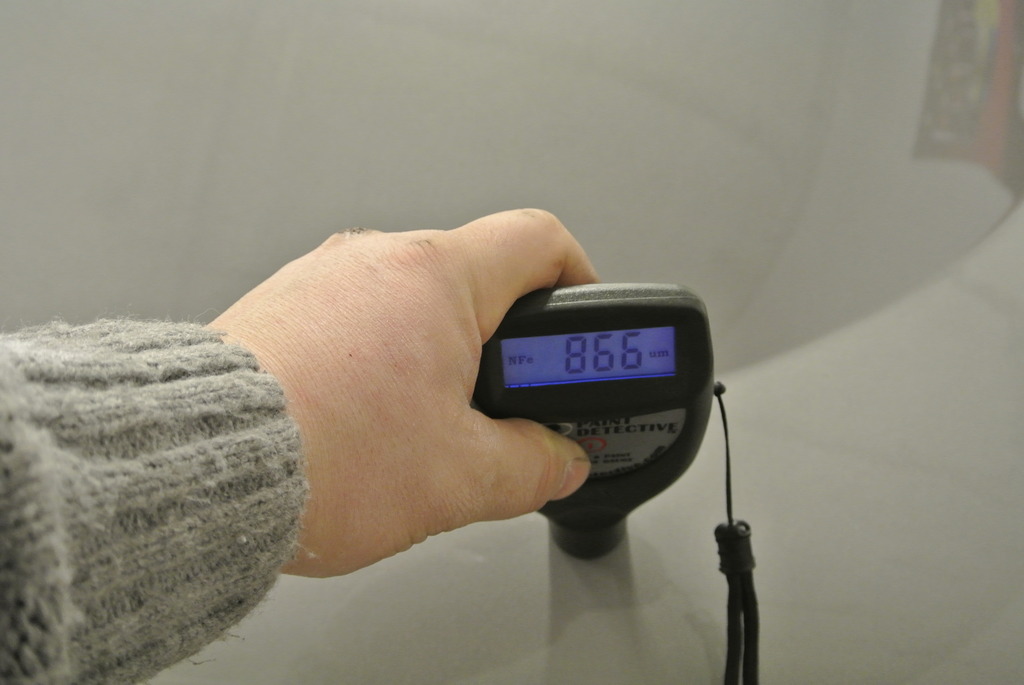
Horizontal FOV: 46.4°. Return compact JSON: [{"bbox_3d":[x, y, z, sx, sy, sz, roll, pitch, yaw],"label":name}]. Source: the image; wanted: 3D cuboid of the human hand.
[{"bbox_3d":[-0.028,0.012,0.352,0.130,0.086,0.105,-15,42,-17],"label":"human hand"}]

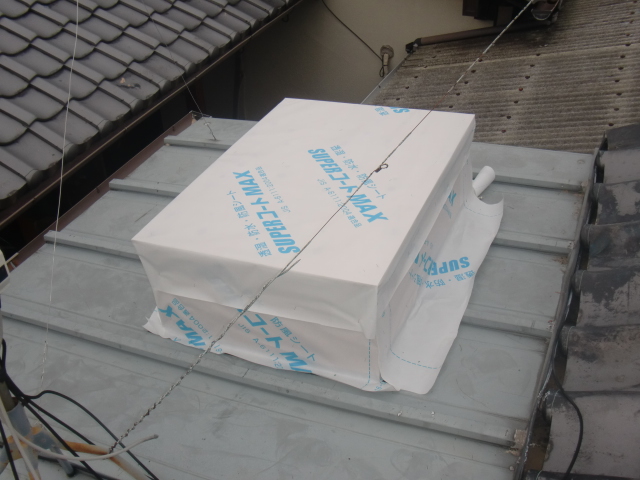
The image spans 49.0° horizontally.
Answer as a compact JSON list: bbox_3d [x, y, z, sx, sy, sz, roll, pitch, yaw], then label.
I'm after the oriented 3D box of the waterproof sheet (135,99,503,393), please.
[{"bbox_3d":[0.064,-0.086,2.326,0.890,0.345,1.085,9,38,22],"label":"waterproof sheet"}]

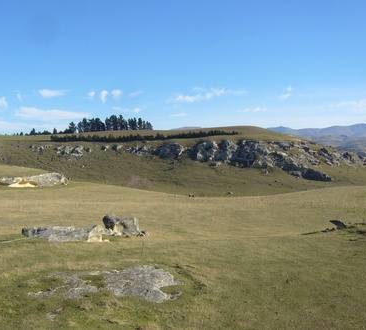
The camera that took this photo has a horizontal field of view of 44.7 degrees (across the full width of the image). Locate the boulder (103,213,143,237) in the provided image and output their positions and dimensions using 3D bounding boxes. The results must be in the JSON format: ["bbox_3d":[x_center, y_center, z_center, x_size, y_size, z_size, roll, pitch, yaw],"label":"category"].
[{"bbox_3d":[-5.600,5.480,40.600,3.500,1.850,2.400,0,3,0],"label":"boulder"}]

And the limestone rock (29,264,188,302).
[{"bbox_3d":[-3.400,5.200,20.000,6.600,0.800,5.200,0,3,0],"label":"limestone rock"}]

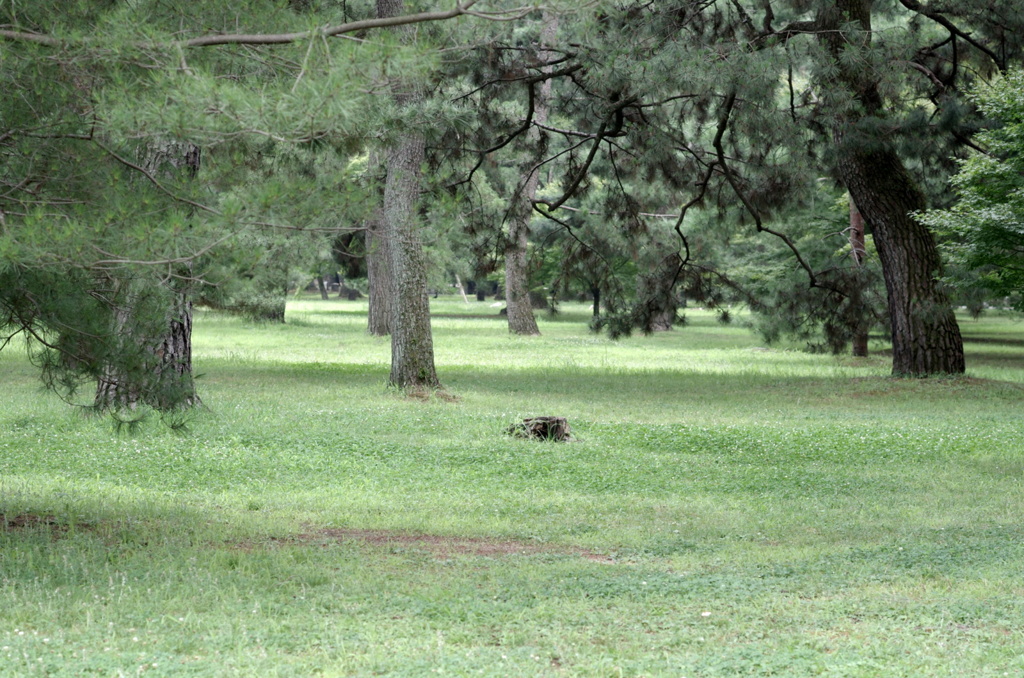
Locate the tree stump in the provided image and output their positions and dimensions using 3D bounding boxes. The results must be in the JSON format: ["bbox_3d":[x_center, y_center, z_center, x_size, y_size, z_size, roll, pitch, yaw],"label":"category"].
[{"bbox_3d":[0.250,0.814,27.100,0.580,0.220,0.500,0,1,0],"label":"tree stump"}]

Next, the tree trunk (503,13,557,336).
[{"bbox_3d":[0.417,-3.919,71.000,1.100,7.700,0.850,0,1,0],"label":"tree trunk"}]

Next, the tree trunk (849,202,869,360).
[{"bbox_3d":[5.930,-1.035,51.000,0.310,2.738,0.290,0,1,0],"label":"tree trunk"}]

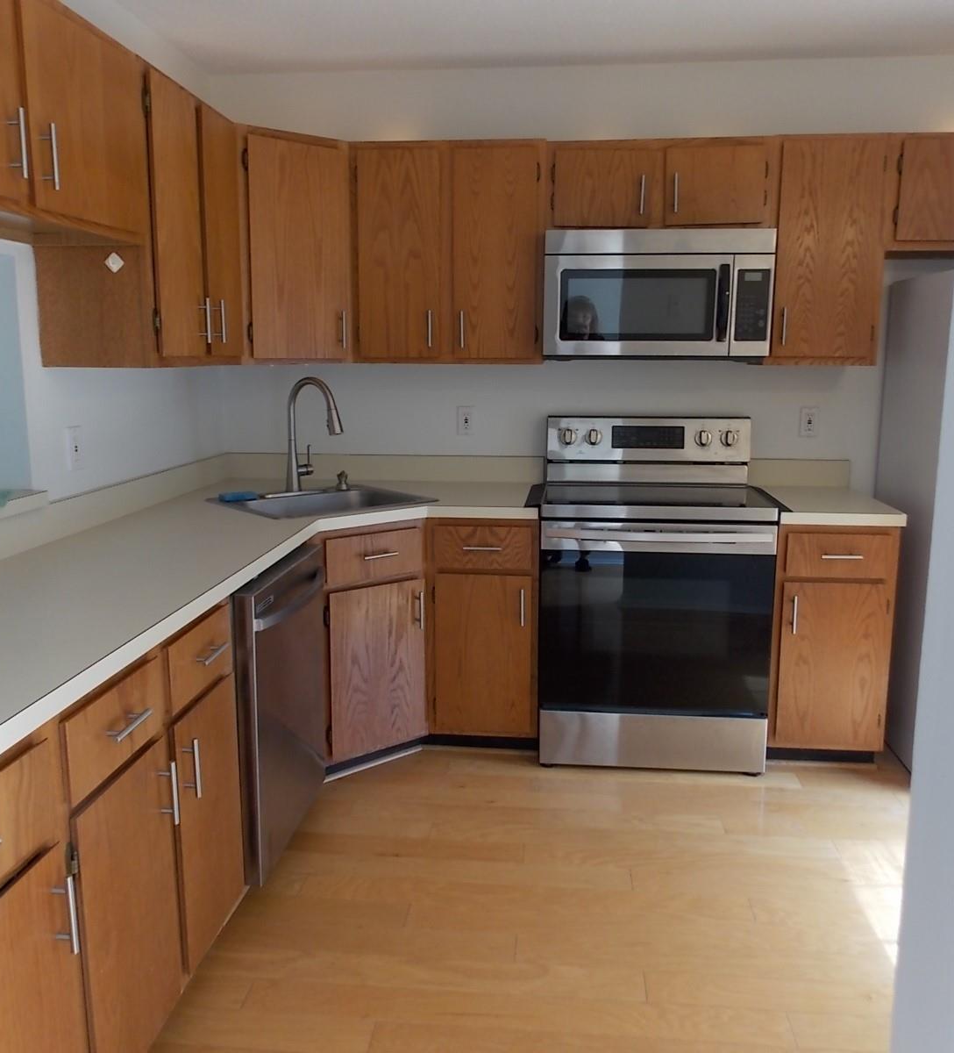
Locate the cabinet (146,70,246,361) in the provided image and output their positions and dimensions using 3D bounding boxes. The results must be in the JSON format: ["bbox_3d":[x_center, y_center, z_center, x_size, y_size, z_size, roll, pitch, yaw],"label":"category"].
[{"bbox_3d":[-0.957,-0.853,2.723,0.328,0.755,0.643,1,10,5],"label":"cabinet"}]

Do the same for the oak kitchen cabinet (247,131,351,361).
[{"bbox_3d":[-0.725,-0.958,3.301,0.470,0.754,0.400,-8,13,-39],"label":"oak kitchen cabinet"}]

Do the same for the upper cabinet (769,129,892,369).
[{"bbox_3d":[1.195,-0.952,3.291,0.381,0.754,0.330,1,10,5],"label":"upper cabinet"}]

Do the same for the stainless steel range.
[{"bbox_3d":[0.615,0.215,3.361,0.757,1.172,0.690,1,10,5],"label":"stainless steel range"}]

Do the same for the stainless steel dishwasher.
[{"bbox_3d":[-0.829,0.500,2.741,0.600,0.830,0.600,1,10,5],"label":"stainless steel dishwasher"}]

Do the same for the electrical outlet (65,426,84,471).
[{"bbox_3d":[-1.136,-0.220,2.650,0.010,0.118,0.074,1,10,5],"label":"electrical outlet"}]

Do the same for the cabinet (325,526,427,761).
[{"bbox_3d":[-0.515,0.348,3.270,0.460,0.796,0.580,-8,13,-39],"label":"cabinet"}]

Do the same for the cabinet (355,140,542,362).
[{"bbox_3d":[-0.094,-0.980,3.425,0.687,0.755,0.325,1,10,5],"label":"cabinet"}]

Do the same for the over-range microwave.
[{"bbox_3d":[0.625,-0.812,3.326,0.758,0.420,0.415,1,10,5],"label":"over-range microwave"}]

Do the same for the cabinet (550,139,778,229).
[{"bbox_3d":[0.631,-1.187,3.316,0.765,0.307,0.325,1,10,5],"label":"cabinet"}]

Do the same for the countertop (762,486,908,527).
[{"bbox_3d":[1.203,-0.079,3.297,0.394,0.040,0.634,1,10,5],"label":"countertop"}]

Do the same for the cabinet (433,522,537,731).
[{"bbox_3d":[0.054,0.300,3.484,0.370,0.775,0.617,1,10,5],"label":"cabinet"}]

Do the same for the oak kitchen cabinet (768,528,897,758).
[{"bbox_3d":[1.196,0.334,3.368,0.387,0.796,0.630,1,10,5],"label":"oak kitchen cabinet"}]

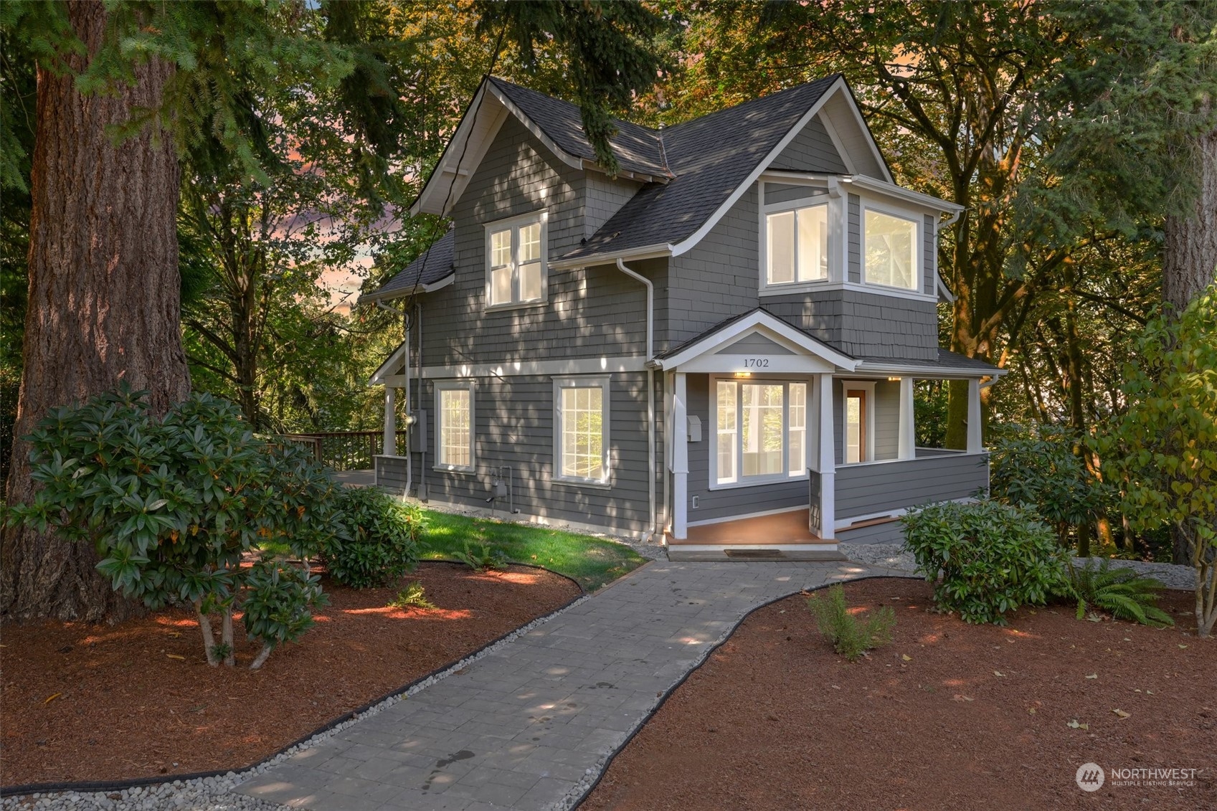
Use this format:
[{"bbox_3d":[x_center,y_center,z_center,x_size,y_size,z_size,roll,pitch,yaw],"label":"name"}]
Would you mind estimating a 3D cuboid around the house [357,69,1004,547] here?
[{"bbox_3d":[1.253,-1.911,17.623,8.700,7.700,11.200,-1,1,-43],"label":"house"}]

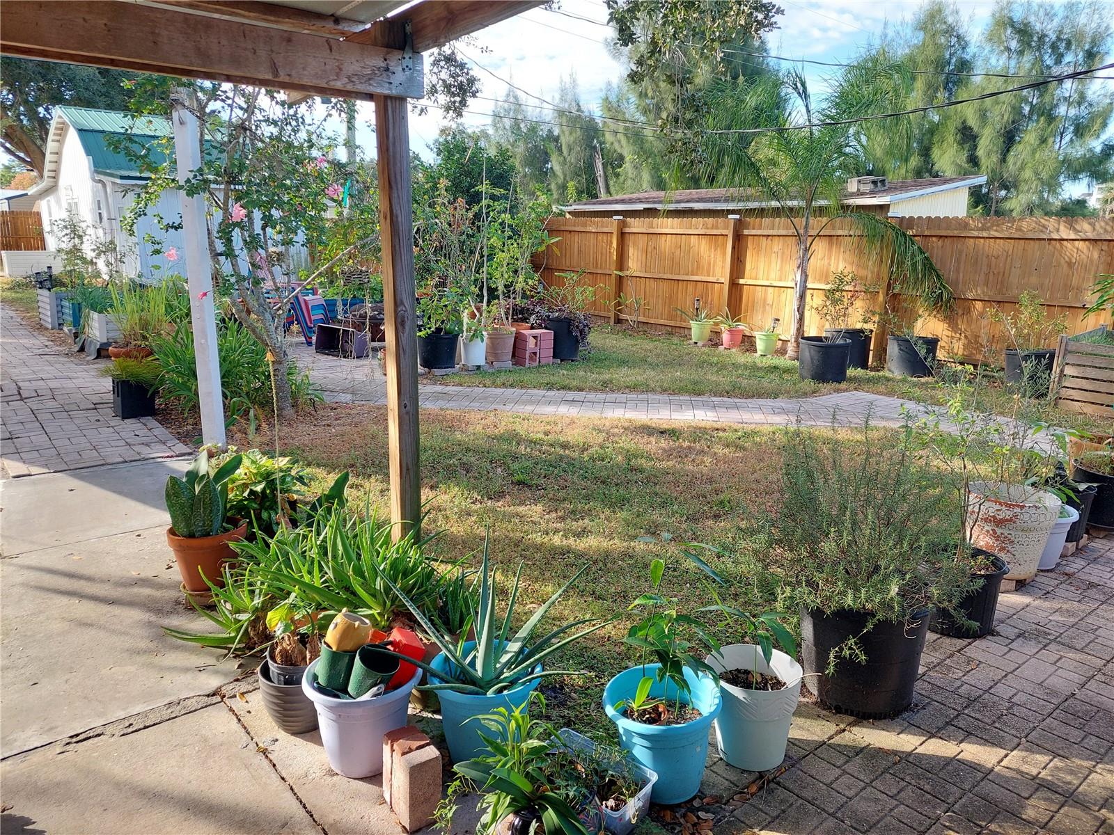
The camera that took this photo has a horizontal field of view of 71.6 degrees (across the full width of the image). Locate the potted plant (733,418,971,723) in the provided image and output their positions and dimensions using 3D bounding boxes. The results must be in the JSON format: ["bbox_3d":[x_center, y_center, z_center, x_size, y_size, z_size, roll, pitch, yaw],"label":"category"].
[{"bbox_3d":[1.052,0.518,2.724,0.800,1.000,0.760,6,14,24],"label":"potted plant"}]

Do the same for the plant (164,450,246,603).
[{"bbox_3d":[-1.558,0.469,3.458,0.335,0.655,0.335,0,13,0],"label":"plant"}]

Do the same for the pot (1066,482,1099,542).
[{"bbox_3d":[2.707,0.494,4.133,0.290,0.300,0.290,0,13,0],"label":"pot"}]

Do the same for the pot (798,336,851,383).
[{"bbox_3d":[3.044,-0.666,8.842,0.555,0.460,0.555,1,13,0],"label":"pot"}]

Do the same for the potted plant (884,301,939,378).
[{"bbox_3d":[4.230,-0.949,9.218,0.630,0.870,0.580,1,13,0],"label":"potted plant"}]

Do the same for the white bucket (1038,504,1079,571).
[{"bbox_3d":[2.446,0.602,3.963,0.350,0.280,0.350,0,13,0],"label":"white bucket"}]

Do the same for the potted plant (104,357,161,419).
[{"bbox_3d":[-3.320,-0.259,6.054,0.400,0.460,0.400,-7,14,-29],"label":"potted plant"}]

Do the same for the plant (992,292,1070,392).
[{"bbox_3d":[5.327,-0.859,8.715,0.780,1.080,0.720,0,13,0],"label":"plant"}]

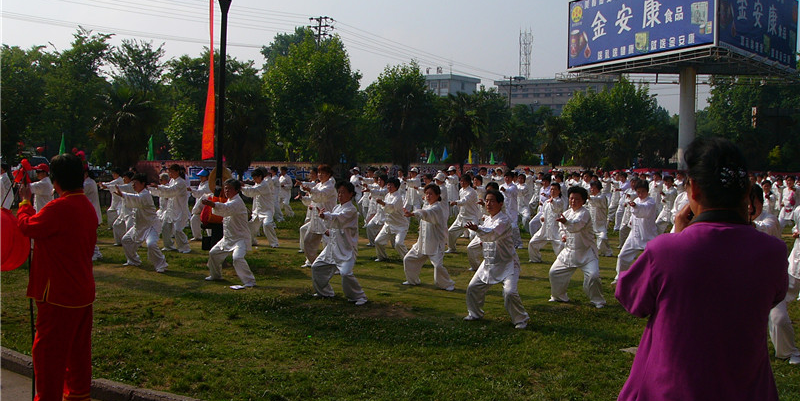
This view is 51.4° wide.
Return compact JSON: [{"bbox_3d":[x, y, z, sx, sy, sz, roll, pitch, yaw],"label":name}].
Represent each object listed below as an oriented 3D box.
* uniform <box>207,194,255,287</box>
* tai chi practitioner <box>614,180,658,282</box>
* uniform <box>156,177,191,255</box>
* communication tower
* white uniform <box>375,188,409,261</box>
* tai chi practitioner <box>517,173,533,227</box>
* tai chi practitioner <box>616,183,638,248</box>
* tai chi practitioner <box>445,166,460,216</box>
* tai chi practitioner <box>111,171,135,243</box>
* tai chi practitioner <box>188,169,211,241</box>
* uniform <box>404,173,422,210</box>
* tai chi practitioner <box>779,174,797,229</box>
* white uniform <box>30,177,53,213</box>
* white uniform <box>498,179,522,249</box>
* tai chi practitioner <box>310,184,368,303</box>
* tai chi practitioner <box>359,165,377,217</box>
[{"bbox_3d":[-2.081,0.474,10.207,0.550,1.121,0.650,-1,4,-37],"label":"uniform"},{"bbox_3d":[3.048,0.411,10.626,0.600,1.359,0.650,-2,4,-44],"label":"tai chi practitioner"},{"bbox_3d":[-3.709,0.214,13.617,0.550,1.248,0.600,-1,3,-34],"label":"uniform"},{"bbox_3d":[25.658,-29.747,170.000,2.700,10.600,2.700,2,3,30],"label":"communication tower"},{"bbox_3d":[-0.133,0.360,12.982,0.550,1.127,0.600,-1,4,-36],"label":"white uniform"},{"bbox_3d":[3.015,0.055,20.300,0.620,1.404,0.620,-1,3,-38],"label":"tai chi practitioner"},{"bbox_3d":[4.193,0.239,15.190,0.680,1.318,0.570,0,3,-25],"label":"tai chi practitioner"},{"bbox_3d":[1.686,-0.276,26.700,0.500,1.620,0.520,0,2,-22],"label":"tai chi practitioner"},{"bbox_3d":[-5.054,0.171,15.200,0.680,1.360,0.600,0,2,-20],"label":"tai chi practitioner"},{"bbox_3d":[-3.583,0.097,15.160,0.720,1.324,0.580,0,3,-20],"label":"tai chi practitioner"},{"bbox_3d":[0.369,-0.148,23.575,0.600,1.149,0.550,0,3,-25],"label":"uniform"},{"bbox_3d":[10.159,0.026,21.800,0.600,1.442,0.600,-1,3,-38],"label":"tai chi practitioner"},{"bbox_3d":[-6.122,0.238,14.200,0.520,1.270,0.500,0,2,-12],"label":"white uniform"},{"bbox_3d":[2.088,0.188,16.000,0.650,1.472,0.620,-1,3,-38],"label":"white uniform"},{"bbox_3d":[-0.684,0.466,9.400,0.740,1.351,0.720,-1,3,-38],"label":"tai chi practitioner"},{"bbox_3d":[-1.012,-0.283,26.300,0.600,1.600,0.520,0,2,-22],"label":"tai chi practitioner"}]

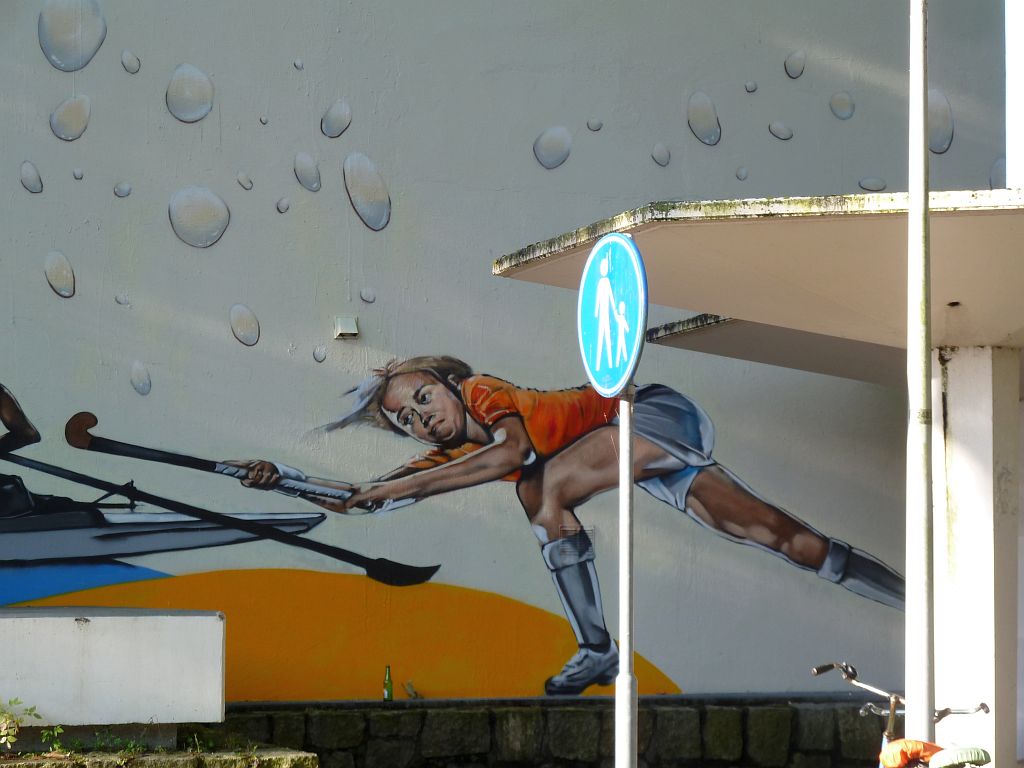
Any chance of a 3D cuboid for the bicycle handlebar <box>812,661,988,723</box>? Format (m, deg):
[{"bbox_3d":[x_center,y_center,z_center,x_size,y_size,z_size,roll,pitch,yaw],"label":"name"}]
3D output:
[{"bbox_3d":[1.669,1.321,12.200,0.670,0.260,0.340,-1,-4,18],"label":"bicycle handlebar"}]

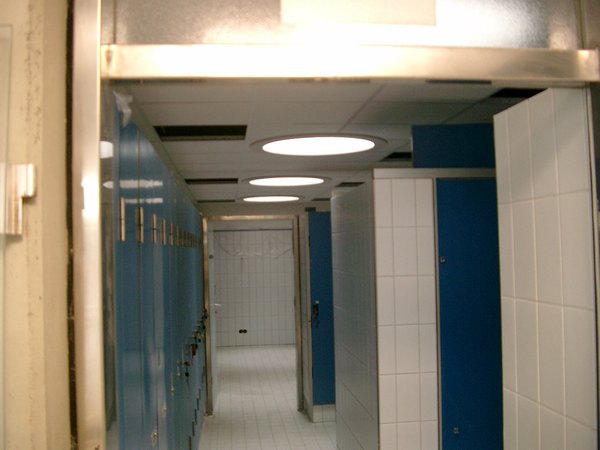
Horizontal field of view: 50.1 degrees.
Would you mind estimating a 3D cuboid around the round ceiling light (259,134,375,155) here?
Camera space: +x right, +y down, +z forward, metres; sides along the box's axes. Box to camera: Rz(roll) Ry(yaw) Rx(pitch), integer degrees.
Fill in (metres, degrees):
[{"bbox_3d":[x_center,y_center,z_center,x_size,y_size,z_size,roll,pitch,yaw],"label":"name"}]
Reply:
[{"bbox_3d":[0.117,-0.487,4.000,0.700,0.050,0.700,-1,-2,-7],"label":"round ceiling light"}]

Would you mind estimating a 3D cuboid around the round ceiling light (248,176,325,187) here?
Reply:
[{"bbox_3d":[-0.123,-0.401,5.992,0.700,0.050,0.700,-1,-2,-7],"label":"round ceiling light"}]

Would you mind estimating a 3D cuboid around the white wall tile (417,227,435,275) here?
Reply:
[{"bbox_3d":[0.651,0.137,3.338,0.092,0.246,0.010,-1,-2,-7],"label":"white wall tile"}]

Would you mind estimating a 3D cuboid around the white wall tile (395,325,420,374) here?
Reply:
[{"bbox_3d":[0.551,0.638,3.304,0.122,0.246,0.010,-1,-2,-7],"label":"white wall tile"}]

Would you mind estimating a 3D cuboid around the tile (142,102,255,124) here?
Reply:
[{"bbox_3d":[-0.475,-0.529,2.993,0.490,0.020,0.480,-1,-2,-7],"label":"tile"}]

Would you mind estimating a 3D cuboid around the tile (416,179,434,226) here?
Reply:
[{"bbox_3d":[0.647,-0.112,3.348,0.092,0.246,0.010,-1,-2,-7],"label":"tile"}]

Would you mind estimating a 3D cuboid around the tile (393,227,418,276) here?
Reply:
[{"bbox_3d":[0.543,0.139,3.325,0.122,0.246,0.010,-1,-2,-7],"label":"tile"}]

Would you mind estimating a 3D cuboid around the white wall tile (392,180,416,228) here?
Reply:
[{"bbox_3d":[0.538,-0.111,3.335,0.122,0.246,0.010,-1,-2,-7],"label":"white wall tile"}]

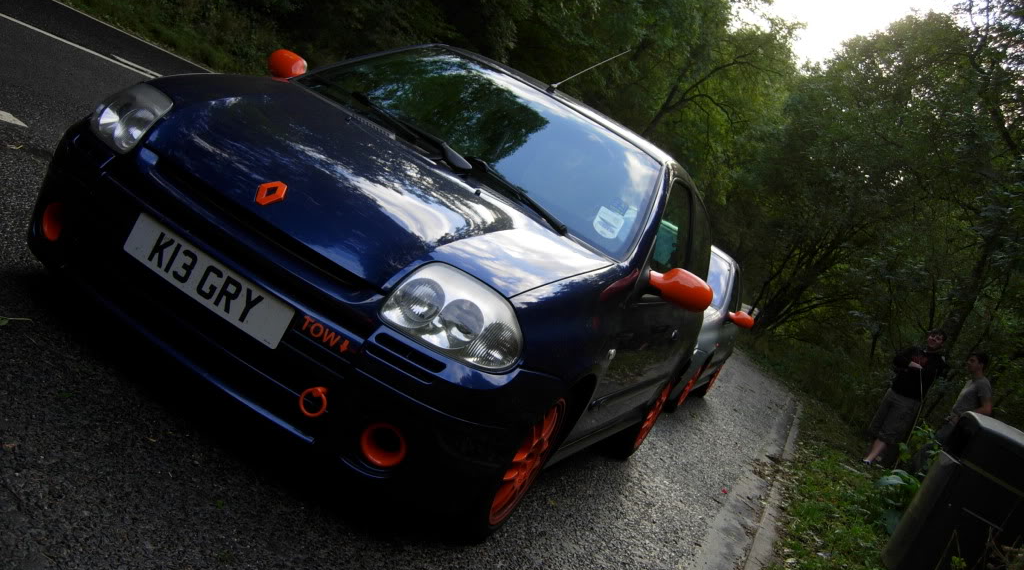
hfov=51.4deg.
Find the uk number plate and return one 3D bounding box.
[{"bbox_3d":[-0.761,-0.013,2.665,0.520,0.111,0.015,30,5,17],"label":"uk number plate"}]

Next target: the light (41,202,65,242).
[{"bbox_3d":[-1.258,-0.174,2.951,0.110,0.110,0.060,31,5,27],"label":"light"}]

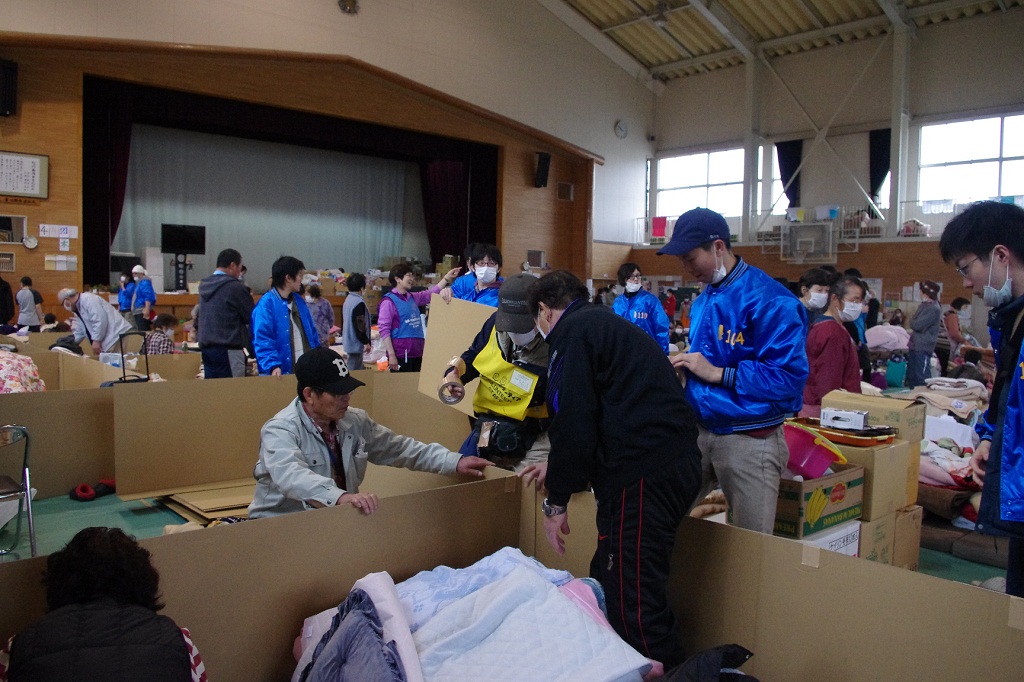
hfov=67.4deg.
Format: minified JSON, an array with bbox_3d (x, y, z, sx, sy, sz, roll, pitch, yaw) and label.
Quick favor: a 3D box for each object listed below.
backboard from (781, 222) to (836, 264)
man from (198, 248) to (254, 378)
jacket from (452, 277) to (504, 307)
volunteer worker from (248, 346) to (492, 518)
[{"bbox_3d":[9.870,-3.268,25.600,0.120,1.200,1.800,-2,5,-42],"label":"backboard"},{"bbox_3d":[-2.343,0.090,6.300,0.490,1.700,0.370,4,5,33],"label":"man"},{"bbox_3d":[-0.190,-0.092,4.950,0.540,0.660,0.360,2,4,14],"label":"jacket"},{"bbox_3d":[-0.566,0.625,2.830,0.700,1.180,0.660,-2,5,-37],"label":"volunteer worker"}]

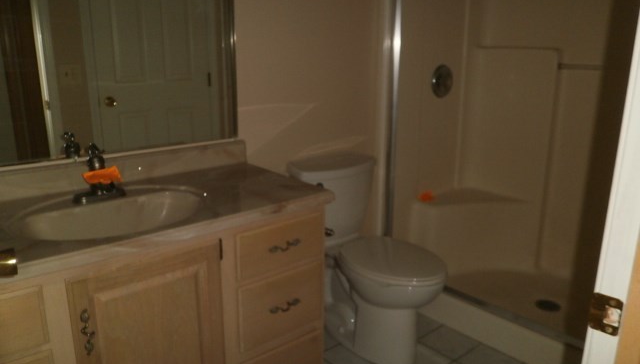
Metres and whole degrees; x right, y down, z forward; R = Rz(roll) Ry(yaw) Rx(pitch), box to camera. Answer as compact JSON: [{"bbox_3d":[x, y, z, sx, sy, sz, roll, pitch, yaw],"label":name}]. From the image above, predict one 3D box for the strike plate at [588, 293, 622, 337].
[{"bbox_3d":[0.384,0.177,0.644,0.007,0.054,0.041,-12,18,-38],"label":"strike plate"}]

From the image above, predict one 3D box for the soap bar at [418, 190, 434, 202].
[{"bbox_3d":[0.606,0.085,2.736,0.085,0.042,0.055,-12,18,-38],"label":"soap bar"}]

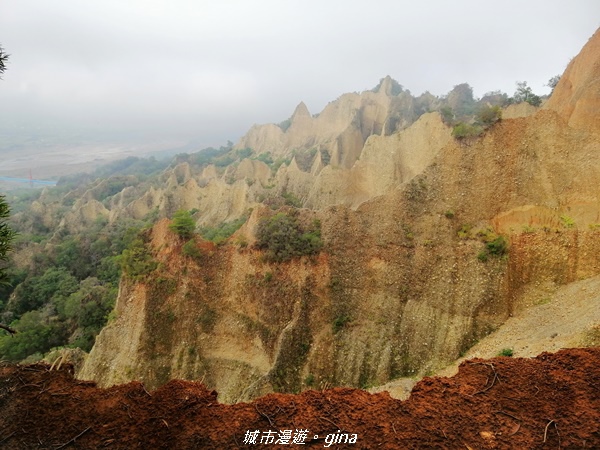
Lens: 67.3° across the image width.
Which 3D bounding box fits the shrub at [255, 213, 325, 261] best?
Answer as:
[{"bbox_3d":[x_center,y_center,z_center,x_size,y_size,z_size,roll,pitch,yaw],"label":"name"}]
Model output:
[{"bbox_3d":[-1.351,1.469,52.962,7.991,5.231,5.194,0,14,-1],"label":"shrub"}]

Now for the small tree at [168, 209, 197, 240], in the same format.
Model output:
[{"bbox_3d":[-14.127,-0.060,54.189,3.367,3.026,3.030,-4,14,-15],"label":"small tree"}]

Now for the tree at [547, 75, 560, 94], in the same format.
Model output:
[{"bbox_3d":[40.767,-22.287,71.493,2.776,3.092,2.776,7,16,27],"label":"tree"}]

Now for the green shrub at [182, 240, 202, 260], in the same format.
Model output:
[{"bbox_3d":[-12.741,3.022,53.418,2.370,2.112,2.015,-3,14,-14],"label":"green shrub"}]

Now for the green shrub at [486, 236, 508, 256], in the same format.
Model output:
[{"bbox_3d":[20.450,2.226,46.667,2.278,1.829,1.936,6,15,24],"label":"green shrub"}]

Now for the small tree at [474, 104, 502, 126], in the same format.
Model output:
[{"bbox_3d":[26.356,-15.310,63.016,3.915,3.065,3.328,6,15,21],"label":"small tree"}]

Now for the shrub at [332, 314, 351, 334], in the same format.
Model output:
[{"bbox_3d":[4.657,11.165,50.573,2.020,2.024,1.616,1,14,6],"label":"shrub"}]

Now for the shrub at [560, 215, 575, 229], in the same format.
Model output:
[{"bbox_3d":[26.540,-0.347,44.716,1.389,1.281,1.111,8,16,30],"label":"shrub"}]

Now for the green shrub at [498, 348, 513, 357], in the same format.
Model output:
[{"bbox_3d":[18.080,11.217,39.652,1.230,0.650,0.950,7,16,26],"label":"green shrub"}]

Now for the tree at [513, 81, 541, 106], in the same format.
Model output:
[{"bbox_3d":[36.934,-21.443,73.492,4.566,4.154,4.109,7,15,25],"label":"tree"}]

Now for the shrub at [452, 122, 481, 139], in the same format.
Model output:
[{"bbox_3d":[22.560,-12.728,60.704,4.041,2.088,3.233,5,15,19],"label":"shrub"}]

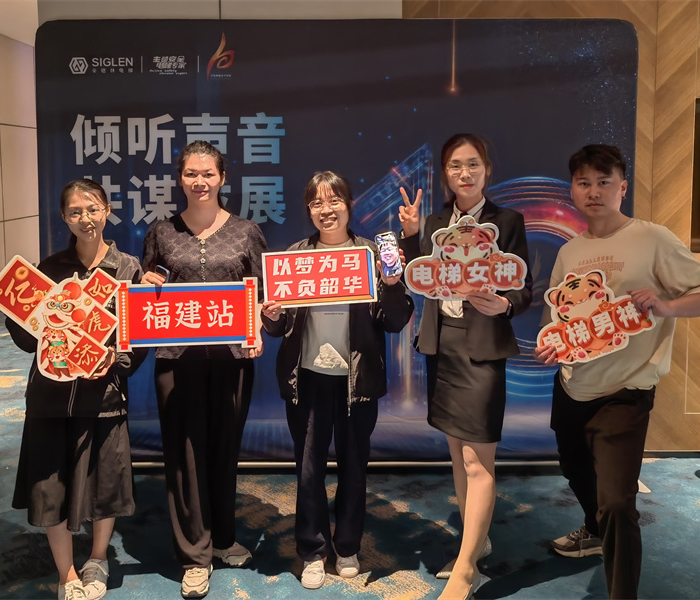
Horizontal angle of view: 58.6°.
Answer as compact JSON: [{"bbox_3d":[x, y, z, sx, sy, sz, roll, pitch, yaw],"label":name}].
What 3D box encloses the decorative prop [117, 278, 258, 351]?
[{"bbox_3d":[-0.553,0.050,2.130,0.478,0.243,0.015,0,2,-5],"label":"decorative prop"}]

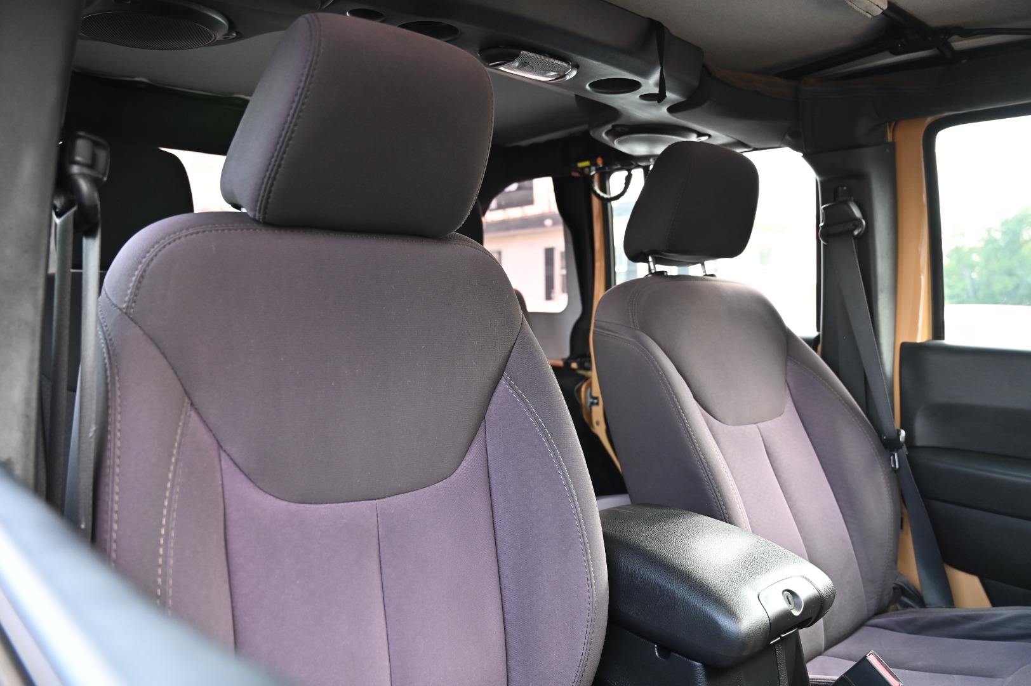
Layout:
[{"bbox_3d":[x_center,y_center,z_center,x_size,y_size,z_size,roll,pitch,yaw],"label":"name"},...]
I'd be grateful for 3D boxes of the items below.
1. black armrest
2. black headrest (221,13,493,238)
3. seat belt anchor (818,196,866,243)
[{"bbox_3d":[0.198,0.261,0.885,0.215,0.095,0.285,0,4,-38],"label":"black armrest"},{"bbox_3d":[-0.156,-0.216,0.783,0.255,0.200,0.130,0,21,-38],"label":"black headrest"},{"bbox_3d":[0.567,-0.213,1.340,0.035,0.080,0.075,0,1,-38],"label":"seat belt anchor"}]

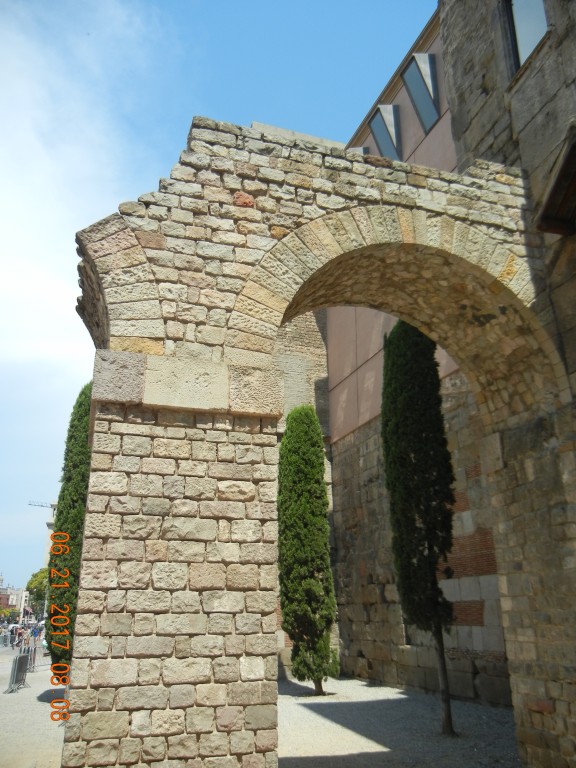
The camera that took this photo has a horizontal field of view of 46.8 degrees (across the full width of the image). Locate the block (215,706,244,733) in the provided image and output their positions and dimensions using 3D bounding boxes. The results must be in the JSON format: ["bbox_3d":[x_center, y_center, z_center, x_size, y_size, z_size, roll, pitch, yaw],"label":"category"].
[{"bbox_3d":[-0.434,2.370,4.738,0.192,0.153,0.200,6,-21,-17],"label":"block"}]

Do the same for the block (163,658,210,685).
[{"bbox_3d":[-0.796,2.233,5.184,0.381,0.184,0.170,5,-21,-16],"label":"block"}]

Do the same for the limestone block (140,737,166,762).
[{"bbox_3d":[-1.019,2.725,4.993,0.184,0.162,0.200,6,-21,-16],"label":"limestone block"}]

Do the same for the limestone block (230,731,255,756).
[{"bbox_3d":[-0.374,2.748,5.123,0.197,0.157,0.180,6,-21,-17],"label":"limestone block"}]

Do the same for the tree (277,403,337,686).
[{"bbox_3d":[0.578,4.277,18.055,1.400,7.450,1.400,0,-20,0],"label":"tree"}]

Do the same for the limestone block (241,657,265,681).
[{"bbox_3d":[-0.288,2.089,4.890,0.182,0.151,0.200,6,-21,-17],"label":"limestone block"}]

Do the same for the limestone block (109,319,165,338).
[{"bbox_3d":[-1.254,-0.403,5.501,0.428,0.157,0.280,-2,-18,-19],"label":"limestone block"}]

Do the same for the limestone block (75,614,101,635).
[{"bbox_3d":[-1.533,1.841,5.090,0.183,0.152,0.170,5,-21,-16],"label":"limestone block"}]

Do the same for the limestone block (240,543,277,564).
[{"bbox_3d":[-0.263,1.393,5.433,0.299,0.151,0.200,6,-21,-17],"label":"limestone block"}]

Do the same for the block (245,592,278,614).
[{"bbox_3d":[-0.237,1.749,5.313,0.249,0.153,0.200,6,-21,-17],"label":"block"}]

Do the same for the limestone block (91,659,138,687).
[{"bbox_3d":[-1.267,2.095,4.840,0.329,0.171,0.200,6,-21,-17],"label":"limestone block"}]

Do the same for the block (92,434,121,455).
[{"bbox_3d":[-1.513,0.521,5.535,0.225,0.176,0.180,6,-21,-17],"label":"block"}]

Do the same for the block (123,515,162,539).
[{"bbox_3d":[-1.210,1.190,5.495,0.309,0.181,0.200,6,-21,-16],"label":"block"}]

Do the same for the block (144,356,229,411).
[{"bbox_3d":[-0.937,0.068,5.983,0.750,0.440,0.360,5,-21,-16],"label":"block"}]

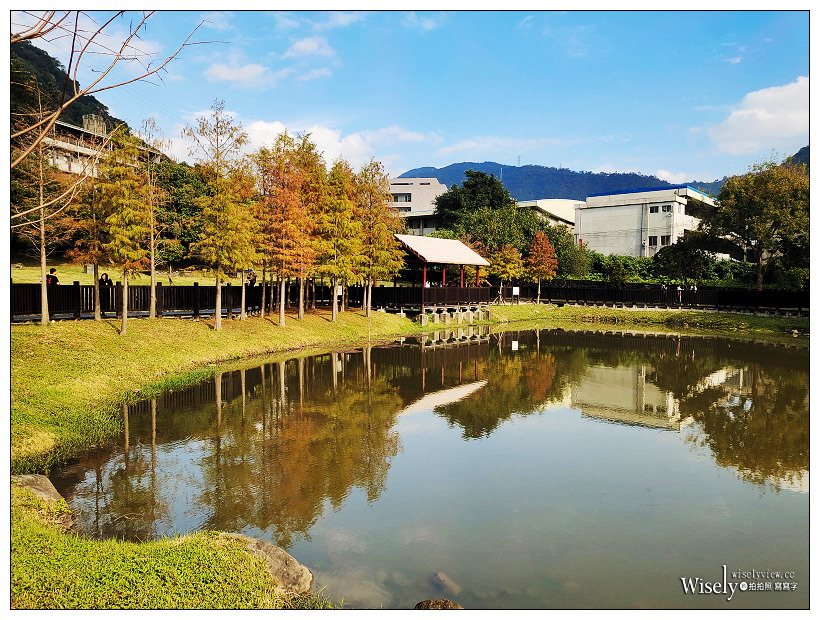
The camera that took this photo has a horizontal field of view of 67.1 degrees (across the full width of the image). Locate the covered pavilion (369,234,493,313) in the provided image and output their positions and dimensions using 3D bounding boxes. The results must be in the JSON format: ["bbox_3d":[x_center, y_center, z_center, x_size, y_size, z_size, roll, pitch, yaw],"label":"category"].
[{"bbox_3d":[1.410,-2.511,42.500,5.100,5.000,7.500,3,3,40],"label":"covered pavilion"}]

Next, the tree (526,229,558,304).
[{"bbox_3d":[10.152,-3.277,47.421,2.538,5.633,2.538,0,2,0],"label":"tree"}]

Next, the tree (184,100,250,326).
[{"bbox_3d":[-7.215,-3.498,22.902,2.532,8.454,2.532,0,2,0],"label":"tree"}]

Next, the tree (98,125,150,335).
[{"bbox_3d":[-9.740,-2.686,21.000,1.950,7.100,1.950,1,3,0],"label":"tree"}]

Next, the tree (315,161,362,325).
[{"bbox_3d":[-3.233,-3.205,28.214,2.107,7.377,2.107,0,2,0],"label":"tree"}]

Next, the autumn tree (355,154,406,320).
[{"bbox_3d":[-1.817,-3.932,33.500,3.100,8.600,3.100,1,3,0],"label":"autumn tree"}]

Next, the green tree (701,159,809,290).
[{"bbox_3d":[27.442,-6.635,48.500,9.200,10.600,8.800,1,3,0],"label":"green tree"}]

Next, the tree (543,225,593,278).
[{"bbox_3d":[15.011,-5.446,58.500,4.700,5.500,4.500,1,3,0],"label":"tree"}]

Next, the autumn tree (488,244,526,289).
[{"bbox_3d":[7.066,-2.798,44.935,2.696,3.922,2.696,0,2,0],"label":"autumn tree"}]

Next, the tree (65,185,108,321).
[{"bbox_3d":[-12.089,-2.263,23.300,1.750,5.400,1.750,1,3,0],"label":"tree"}]

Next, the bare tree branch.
[{"bbox_3d":[-2.155,-1.585,4.400,1.500,1.150,1.000,1,3,0],"label":"bare tree branch"}]

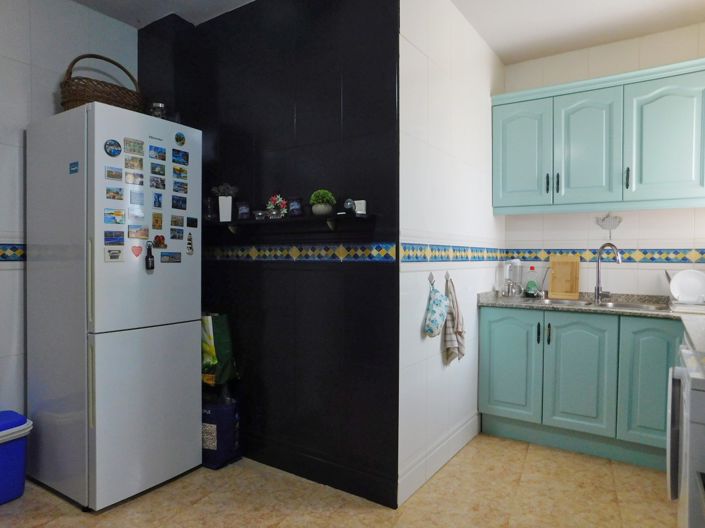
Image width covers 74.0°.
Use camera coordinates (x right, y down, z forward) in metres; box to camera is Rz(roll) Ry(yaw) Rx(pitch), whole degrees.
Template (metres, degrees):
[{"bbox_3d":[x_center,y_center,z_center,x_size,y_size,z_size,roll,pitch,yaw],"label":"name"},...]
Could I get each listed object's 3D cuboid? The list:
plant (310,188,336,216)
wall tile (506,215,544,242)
[{"bbox_3d":[-0.144,-0.299,2.298,0.130,0.135,0.130,0,1,0],"label":"plant"},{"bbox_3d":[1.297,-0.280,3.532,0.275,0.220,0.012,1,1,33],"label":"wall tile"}]

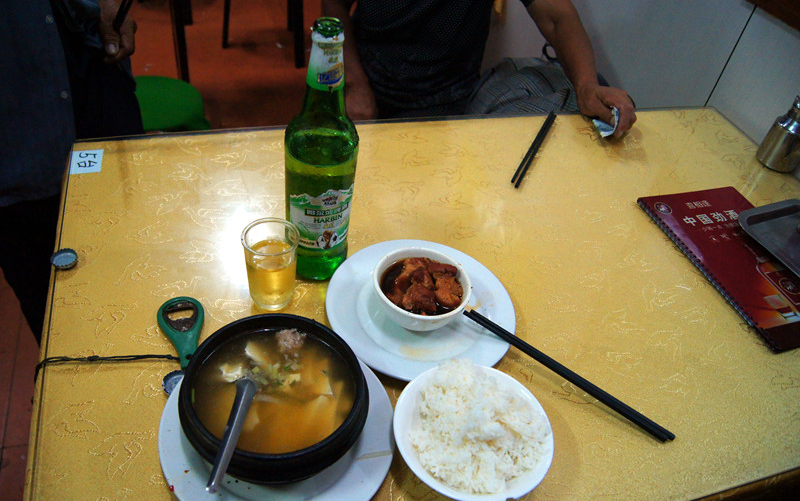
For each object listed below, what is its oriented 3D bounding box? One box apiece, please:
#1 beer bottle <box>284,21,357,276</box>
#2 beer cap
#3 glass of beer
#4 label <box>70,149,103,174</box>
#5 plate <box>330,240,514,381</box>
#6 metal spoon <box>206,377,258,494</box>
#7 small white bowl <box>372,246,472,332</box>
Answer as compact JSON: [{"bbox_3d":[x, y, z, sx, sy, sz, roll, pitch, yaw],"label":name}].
[{"bbox_3d":[-0.081,-0.094,0.625,0.073,0.292,0.073,-4,44,-14],"label":"beer bottle"},{"bbox_3d":[-0.376,0.010,0.672,0.030,0.007,0.030,5,42,-5],"label":"beer cap"},{"bbox_3d":[-0.138,0.018,0.645,0.059,0.088,0.059,-2,43,-12],"label":"glass of beer"},{"bbox_3d":[-0.425,-0.121,0.814,0.040,0.001,0.054,-6,44,-16],"label":"label"},{"bbox_3d":[0.024,0.066,0.669,0.208,0.024,0.208,5,42,-5],"label":"plate"},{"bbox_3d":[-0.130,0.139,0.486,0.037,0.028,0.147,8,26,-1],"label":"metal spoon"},{"bbox_3d":[0.021,0.050,0.654,0.104,0.050,0.104,5,42,-5],"label":"small white bowl"}]

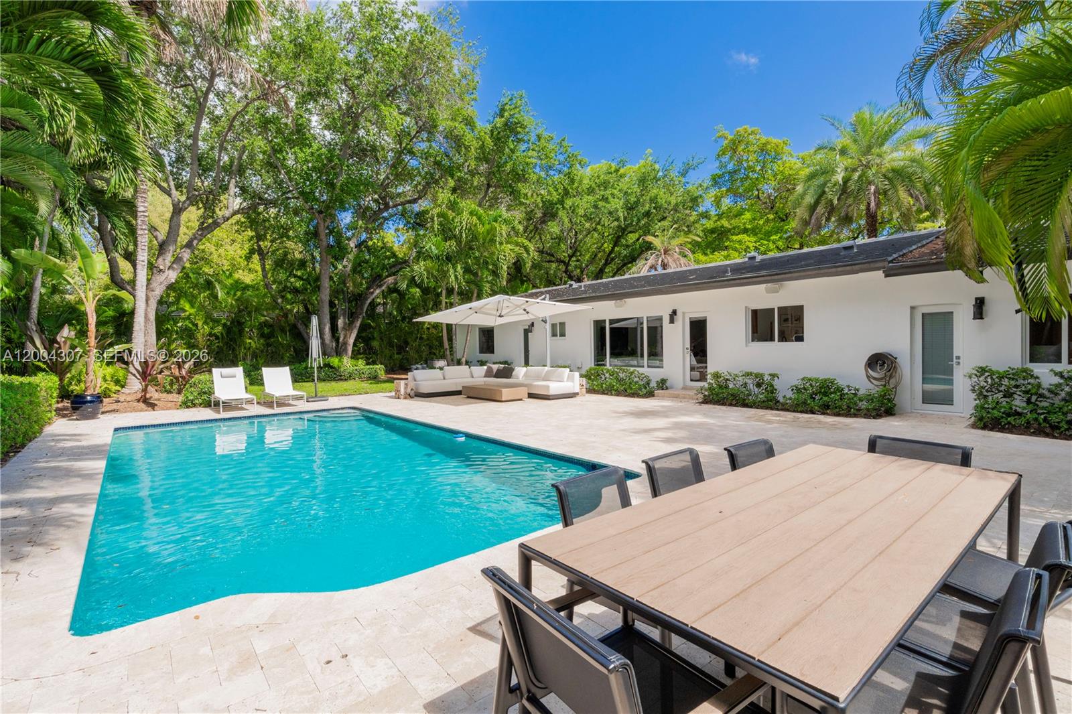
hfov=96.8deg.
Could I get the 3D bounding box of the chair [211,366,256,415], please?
[{"bbox_3d":[-7.628,0.812,11.989,0.710,1.030,1.800,-2,2,-40],"label":"chair"}]

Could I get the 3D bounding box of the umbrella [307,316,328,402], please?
[{"bbox_3d":[-6.565,0.011,14.307,0.540,2.560,0.540,-1,1,20],"label":"umbrella"}]

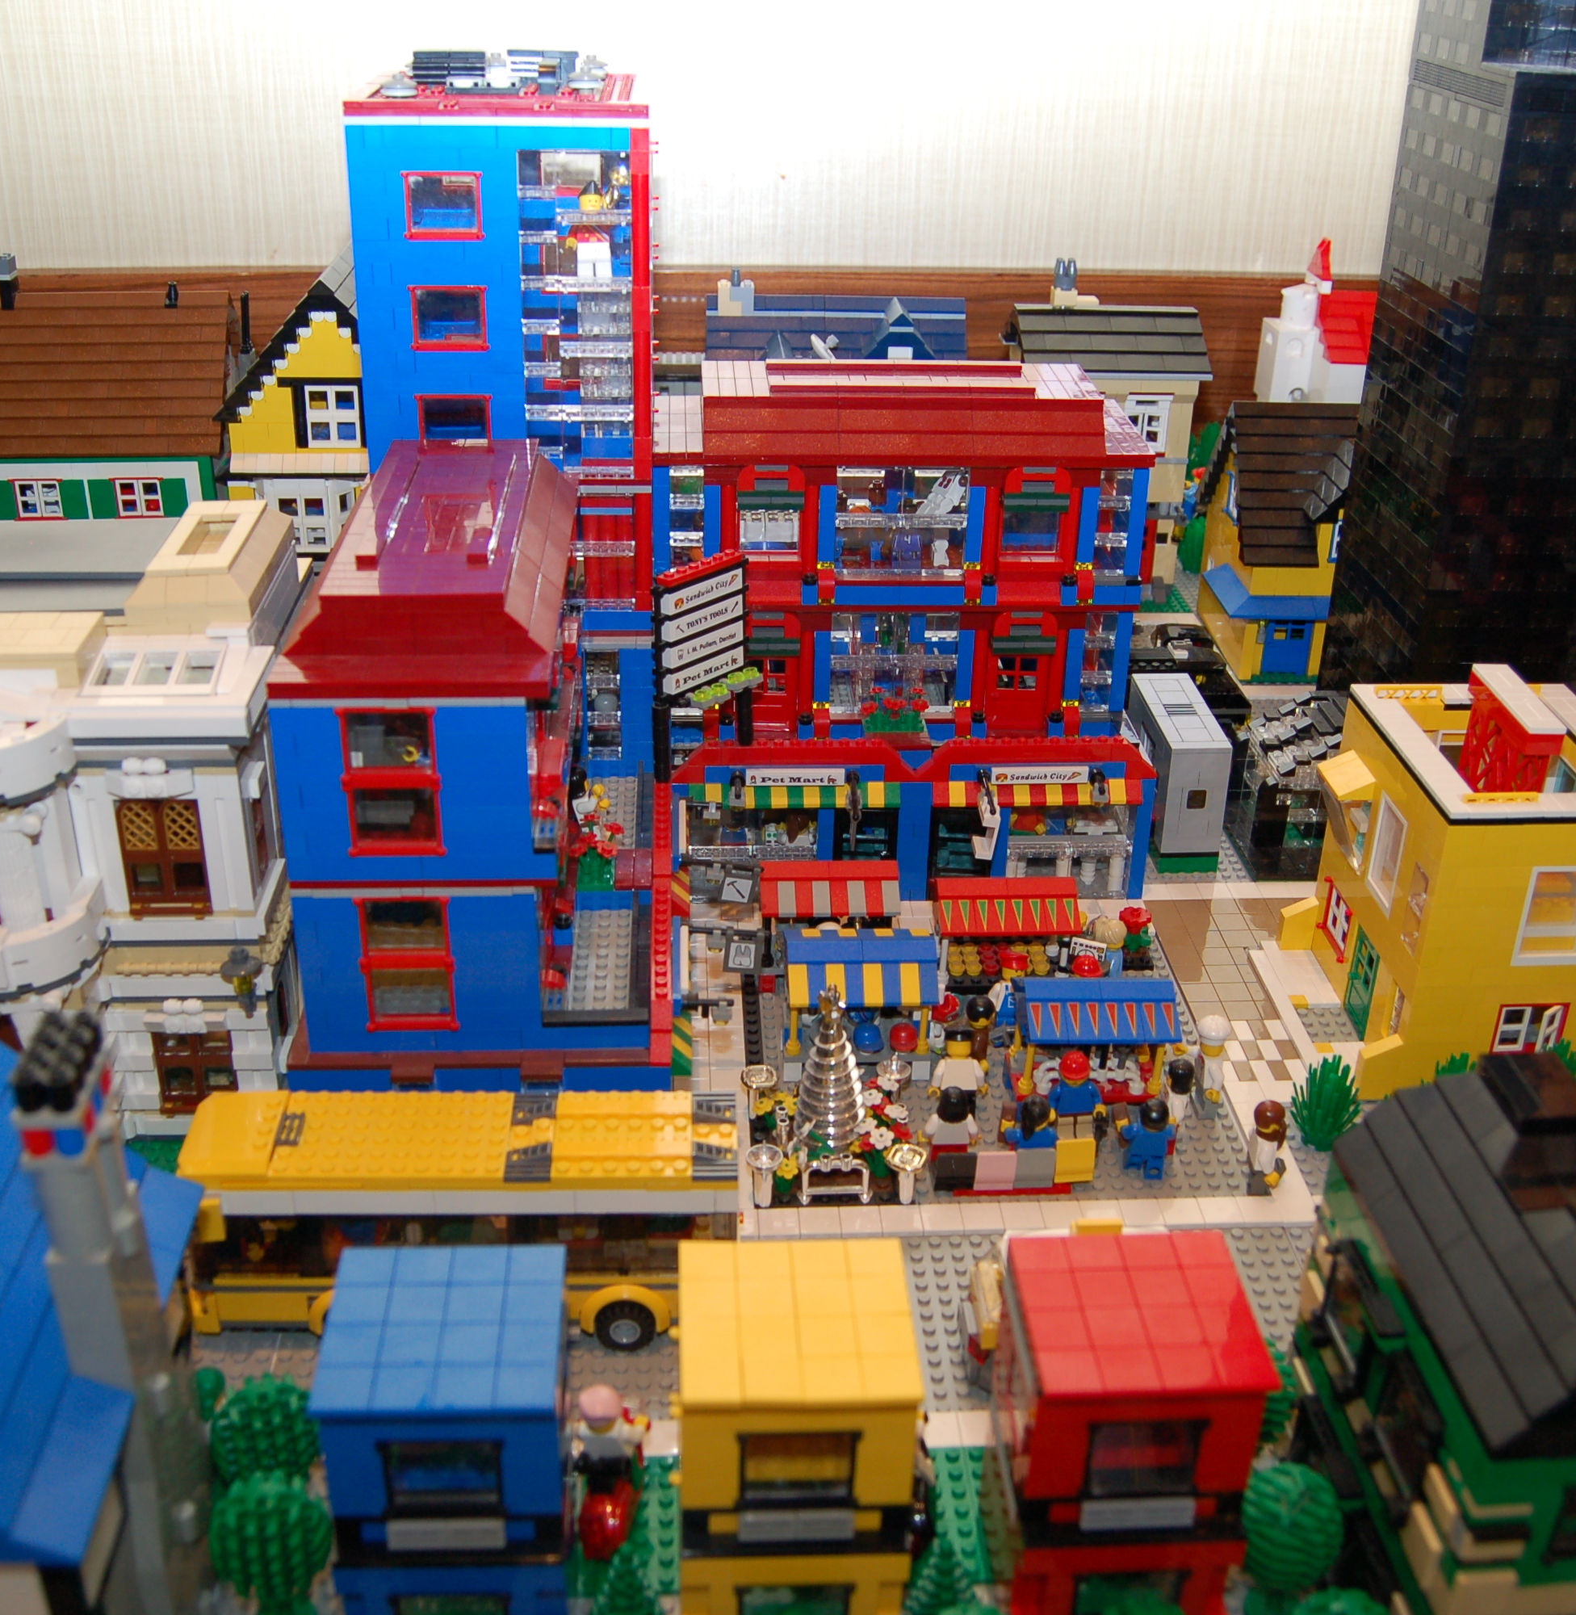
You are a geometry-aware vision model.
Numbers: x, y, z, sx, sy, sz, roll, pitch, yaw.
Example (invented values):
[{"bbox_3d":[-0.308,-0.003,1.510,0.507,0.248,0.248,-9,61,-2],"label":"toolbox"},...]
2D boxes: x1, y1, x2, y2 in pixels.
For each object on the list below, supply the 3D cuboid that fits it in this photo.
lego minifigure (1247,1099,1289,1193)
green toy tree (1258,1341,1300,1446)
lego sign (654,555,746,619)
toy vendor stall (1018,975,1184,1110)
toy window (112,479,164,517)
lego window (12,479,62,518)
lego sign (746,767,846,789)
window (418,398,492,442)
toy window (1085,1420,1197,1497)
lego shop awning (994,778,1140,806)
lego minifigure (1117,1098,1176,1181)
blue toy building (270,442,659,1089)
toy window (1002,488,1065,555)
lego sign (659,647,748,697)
[{"bbox_3d":[0.190,0.135,0.731,0.016,0.043,0.025,-1,27,-3],"label":"lego minifigure"},{"bbox_3d":[0.145,0.198,0.591,0.034,0.054,0.034,-1,27,-3],"label":"green toy tree"},{"bbox_3d":[-0.039,-0.103,0.831,0.008,0.019,0.050,24,35,37],"label":"lego sign"},{"bbox_3d":[0.129,0.100,0.768,0.064,0.068,0.048,-1,27,-3],"label":"toy vendor stall"},{"bbox_3d":[-0.395,-0.188,1.108,0.033,0.029,0.009,-1,27,-3],"label":"toy window"},{"bbox_3d":[-0.455,-0.188,1.106,0.032,0.028,0.009,-2,27,-5],"label":"lego window"},{"bbox_3d":[0.004,-0.015,0.888,0.048,0.008,0.004,0,27,-4],"label":"lego sign"},{"bbox_3d":[-0.151,-0.174,0.829,0.033,0.029,0.008,0,27,-3],"label":"window"},{"bbox_3d":[0.099,0.180,0.512,0.034,0.029,0.008,0,27,-4],"label":"toy window"},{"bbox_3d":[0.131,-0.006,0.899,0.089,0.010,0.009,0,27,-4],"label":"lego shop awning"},{"bbox_3d":[0.146,0.133,0.740,0.023,0.040,0.018,-4,27,-11],"label":"lego minifigure"},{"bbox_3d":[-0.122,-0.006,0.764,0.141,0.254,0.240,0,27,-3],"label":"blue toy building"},{"bbox_3d":[0.119,-0.137,0.883,0.033,0.034,0.011,0,27,-3],"label":"toy window"},{"bbox_3d":[-0.039,-0.064,0.840,0.008,0.010,0.048,21,33,34],"label":"lego sign"}]

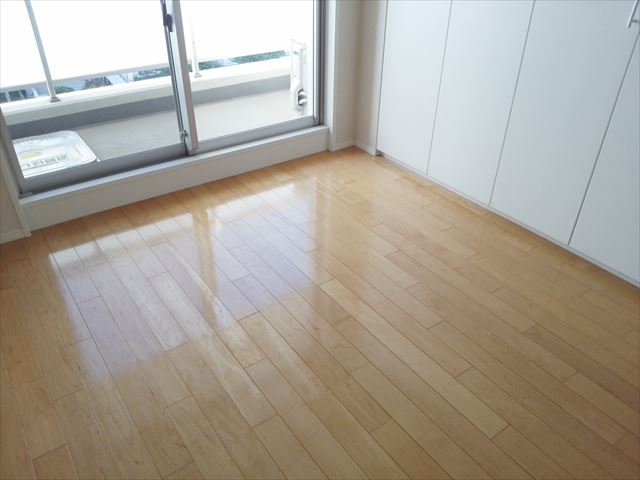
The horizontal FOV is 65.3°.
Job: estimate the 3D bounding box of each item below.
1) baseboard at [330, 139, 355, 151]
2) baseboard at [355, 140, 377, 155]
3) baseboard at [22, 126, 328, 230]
[{"bbox_3d":[0.155,-0.626,3.282,0.174,0.052,0.018,-20,38,-29],"label":"baseboard"},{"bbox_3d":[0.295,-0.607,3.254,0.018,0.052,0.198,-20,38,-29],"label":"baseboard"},{"bbox_3d":[-0.680,-0.384,2.811,1.769,0.146,0.030,-20,38,-29],"label":"baseboard"}]

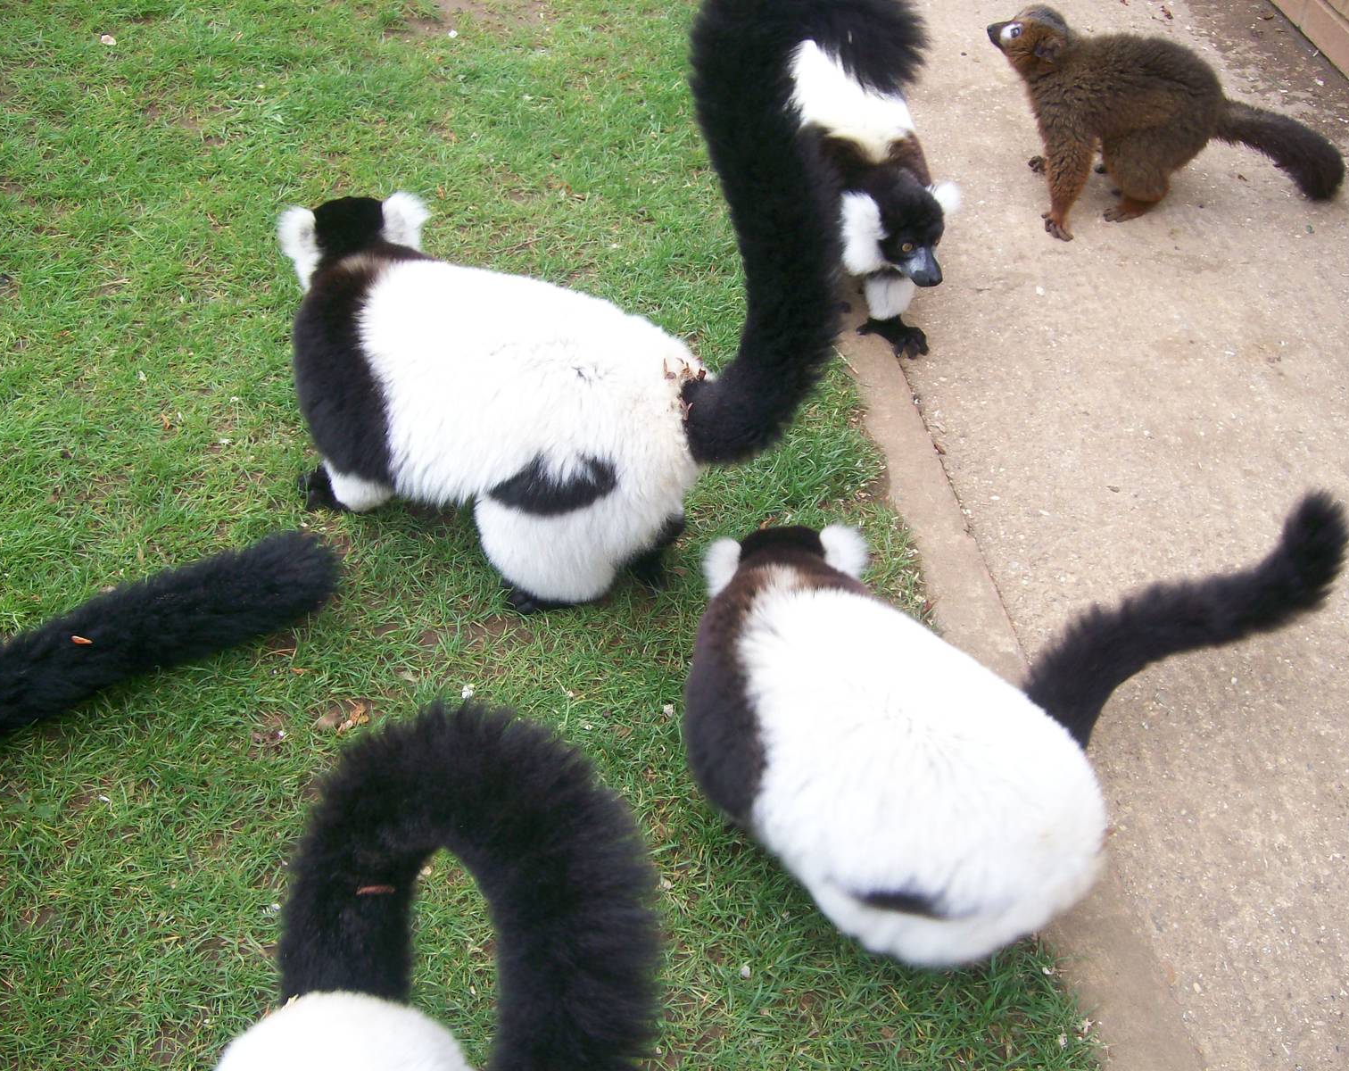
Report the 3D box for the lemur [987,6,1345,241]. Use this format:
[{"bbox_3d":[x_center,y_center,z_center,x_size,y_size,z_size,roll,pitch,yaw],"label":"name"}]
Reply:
[{"bbox_3d":[0.707,-0.594,2.024,0.560,0.310,0.210,3,45,3],"label":"lemur"}]

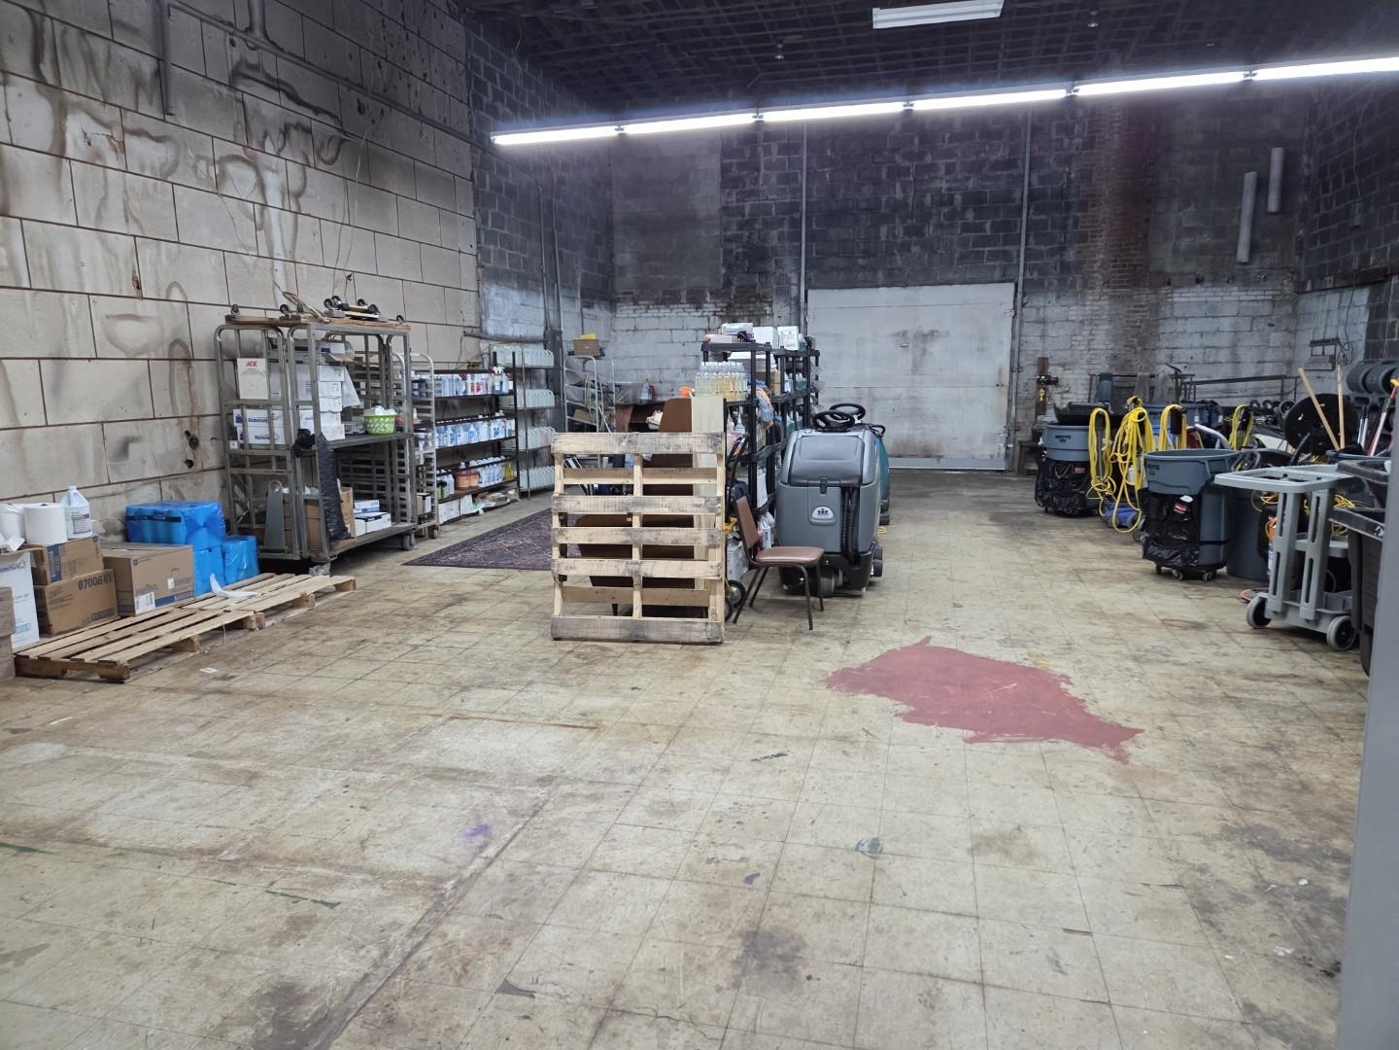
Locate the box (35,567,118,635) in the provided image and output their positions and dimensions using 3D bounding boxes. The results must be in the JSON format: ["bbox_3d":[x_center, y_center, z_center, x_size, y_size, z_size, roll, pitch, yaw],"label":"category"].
[{"bbox_3d":[-3.842,0.449,5.548,0.440,0.288,0.445,2,10,17],"label":"box"}]

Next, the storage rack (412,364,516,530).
[{"bbox_3d":[-2.708,-1.035,10.323,0.360,1.810,2.360,2,10,14],"label":"storage rack"}]

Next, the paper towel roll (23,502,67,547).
[{"bbox_3d":[-3.757,-0.003,5.334,0.190,0.208,0.190,2,10,14],"label":"paper towel roll"}]

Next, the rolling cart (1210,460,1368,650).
[{"bbox_3d":[3.462,0.175,5.245,1.140,0.955,0.540,-6,11,-26],"label":"rolling cart"}]

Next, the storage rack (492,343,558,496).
[{"bbox_3d":[-2.229,-1.350,12.163,0.460,1.880,1.220,2,10,15],"label":"storage rack"}]

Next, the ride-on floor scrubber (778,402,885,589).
[{"bbox_3d":[1.008,-0.231,6.956,0.700,1.250,1.250,2,10,14],"label":"ride-on floor scrubber"}]

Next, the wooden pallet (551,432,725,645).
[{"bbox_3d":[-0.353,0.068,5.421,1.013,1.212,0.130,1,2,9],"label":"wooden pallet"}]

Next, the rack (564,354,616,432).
[{"bbox_3d":[-1.415,-1.367,12.361,0.460,1.740,0.550,3,10,22],"label":"rack"}]

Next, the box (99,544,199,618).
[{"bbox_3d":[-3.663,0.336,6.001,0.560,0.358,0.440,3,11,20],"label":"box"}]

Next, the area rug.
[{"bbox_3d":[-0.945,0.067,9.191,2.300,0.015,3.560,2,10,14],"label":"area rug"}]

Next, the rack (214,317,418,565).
[{"bbox_3d":[-3.152,-0.662,7.872,0.840,1.950,1.340,2,10,14],"label":"rack"}]

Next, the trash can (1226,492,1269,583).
[{"bbox_3d":[4.187,-0.016,6.817,0.610,0.800,0.610,4,11,25],"label":"trash can"}]

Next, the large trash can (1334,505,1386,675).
[{"bbox_3d":[3.423,0.375,4.386,0.620,0.850,0.680,2,10,14],"label":"large trash can"}]

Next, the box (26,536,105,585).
[{"bbox_3d":[-3.872,0.196,5.521,0.420,0.220,0.360,2,10,13],"label":"box"}]

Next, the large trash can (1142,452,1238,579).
[{"bbox_3d":[3.588,-0.074,6.819,0.660,0.910,0.640,-1,10,0],"label":"large trash can"}]

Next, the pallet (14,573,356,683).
[{"bbox_3d":[-3.346,0.576,5.958,1.200,0.125,2.040,2,10,14],"label":"pallet"}]

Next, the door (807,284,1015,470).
[{"bbox_3d":[3.208,-2.254,14.393,3.060,2.780,0.120,3,10,17],"label":"door"}]

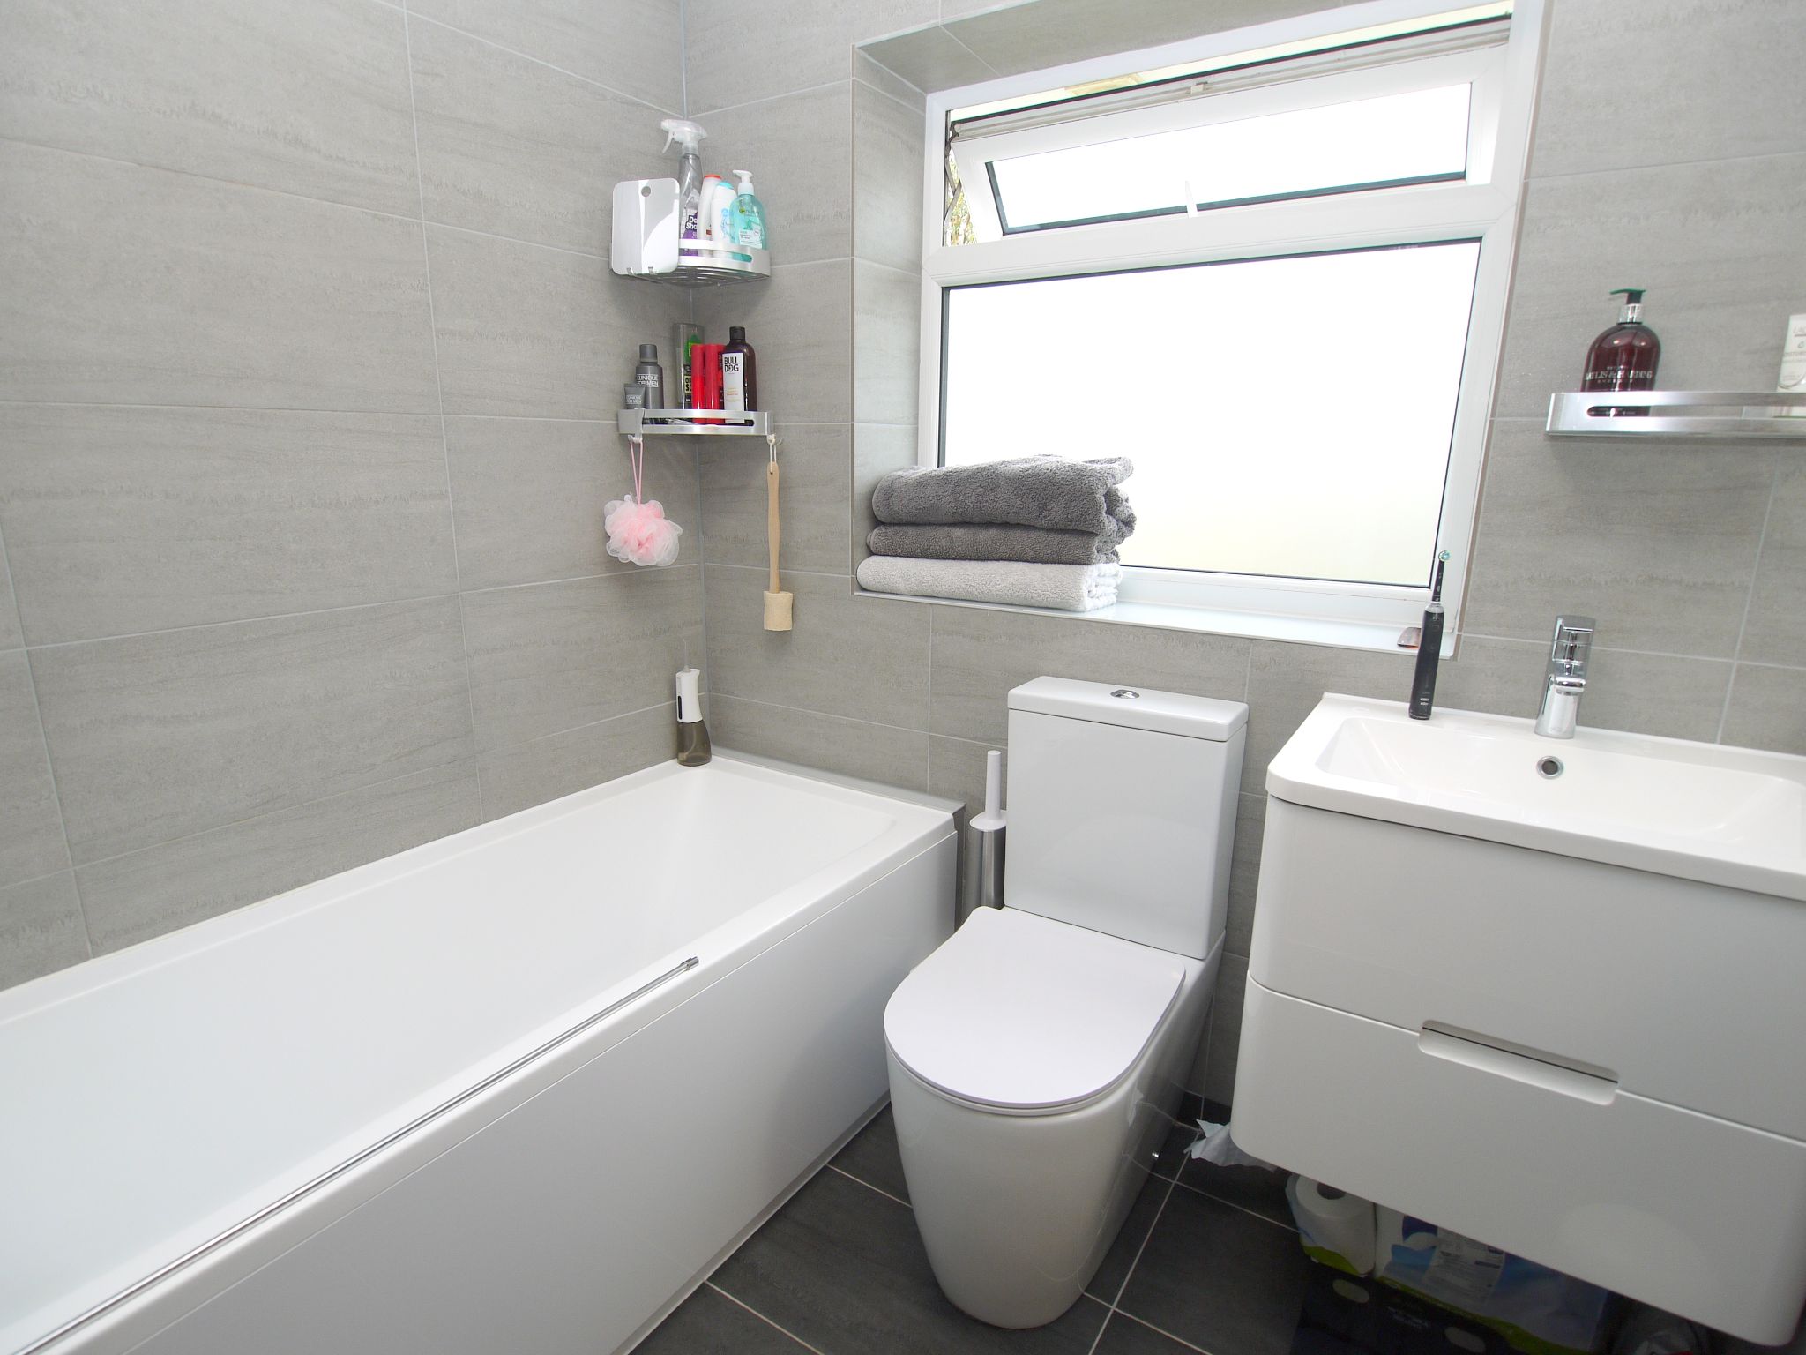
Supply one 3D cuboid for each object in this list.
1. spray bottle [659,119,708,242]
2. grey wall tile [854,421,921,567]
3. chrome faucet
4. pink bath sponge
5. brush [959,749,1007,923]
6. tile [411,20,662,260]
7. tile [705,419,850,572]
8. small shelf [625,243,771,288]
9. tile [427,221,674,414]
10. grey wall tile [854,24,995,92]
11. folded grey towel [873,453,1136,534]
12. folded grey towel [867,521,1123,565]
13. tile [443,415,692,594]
[{"bbox_3d":[-0.428,-0.945,1.860,0.092,0.272,0.060,-2,14,-12],"label":"spray bottle"},{"bbox_3d":[-0.035,-0.377,1.992,0.010,0.302,0.252,9,16,32],"label":"grey wall tile"},{"bbox_3d":[0.871,0.003,1.229,0.048,0.165,0.125,9,16,31],"label":"chrome faucet"},{"bbox_3d":[-0.526,-0.297,1.901,0.140,0.145,0.150,1,14,0],"label":"pink bath sponge"},{"bbox_3d":[0.171,0.324,1.807,0.090,0.370,0.090,9,16,31],"label":"brush"},{"bbox_3d":[-0.613,-0.936,1.718,0.010,0.300,0.587,9,16,32],"label":"tile"},{"bbox_3d":[-0.275,-0.381,1.991,0.423,0.300,0.010,9,16,32],"label":"tile"},{"bbox_3d":[-0.427,-0.829,1.883,0.312,0.050,0.222,-2,14,-12],"label":"small shelf"},{"bbox_3d":[-0.618,-0.647,1.802,0.010,0.302,0.588,9,16,32],"label":"tile"},{"bbox_3d":[0.054,-1.158,1.753,0.182,0.010,0.260,9,16,32],"label":"grey wall tile"},{"bbox_3d":[0.197,-0.364,1.836,0.500,0.135,0.200,9,16,31],"label":"folded grey towel"},{"bbox_3d":[0.180,-0.275,1.878,0.475,0.062,0.185,9,16,32],"label":"folded grey towel"},{"bbox_3d":[-0.620,-0.356,1.877,0.010,0.302,0.584,9,16,31],"label":"tile"}]

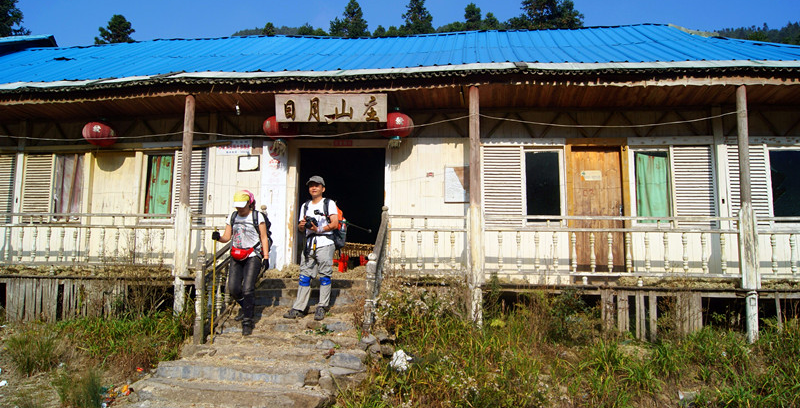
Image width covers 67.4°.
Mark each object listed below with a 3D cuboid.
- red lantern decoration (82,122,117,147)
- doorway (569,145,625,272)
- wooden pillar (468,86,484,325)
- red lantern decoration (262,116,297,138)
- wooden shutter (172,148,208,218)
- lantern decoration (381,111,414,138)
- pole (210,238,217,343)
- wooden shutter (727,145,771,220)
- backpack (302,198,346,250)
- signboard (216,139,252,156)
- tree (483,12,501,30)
[{"bbox_3d":[-4.595,-1.061,9.193,0.540,0.353,0.540,11,-6,8],"label":"red lantern decoration"},{"bbox_3d":[3.046,0.111,9.305,0.800,2.070,0.140,0,-7,3],"label":"doorway"},{"bbox_3d":[1.034,-0.004,8.112,0.190,3.290,0.190,0,-7,3],"label":"wooden pillar"},{"bbox_3d":[-1.768,-1.147,8.882,0.519,0.349,0.519,0,-7,6],"label":"red lantern decoration"},{"bbox_3d":[-3.280,-0.259,9.431,0.568,1.192,0.050,0,-7,6],"label":"wooden shutter"},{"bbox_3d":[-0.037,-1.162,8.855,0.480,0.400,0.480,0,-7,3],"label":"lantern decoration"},{"bbox_3d":[-2.004,0.881,6.450,0.030,1.227,0.030,0,-7,6],"label":"pole"},{"bbox_3d":[5.361,-0.305,9.233,0.600,1.270,0.070,0,-7,3],"label":"wooden shutter"},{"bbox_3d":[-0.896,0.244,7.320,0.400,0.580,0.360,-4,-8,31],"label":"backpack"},{"bbox_3d":[-2.605,-0.884,9.431,0.596,0.264,0.025,0,-7,6],"label":"signboard"},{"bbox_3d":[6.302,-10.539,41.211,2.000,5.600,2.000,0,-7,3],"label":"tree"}]

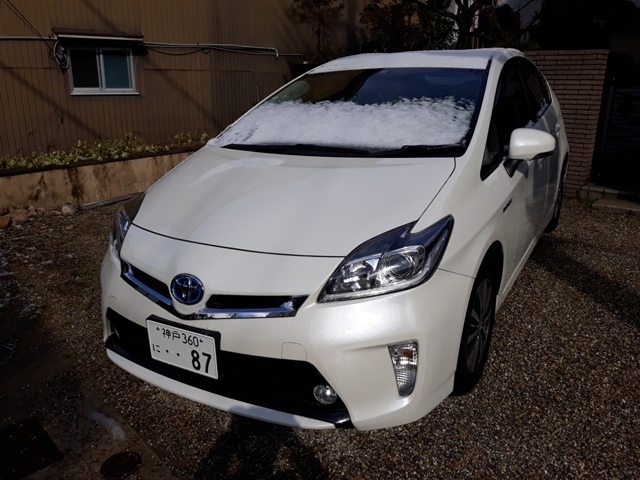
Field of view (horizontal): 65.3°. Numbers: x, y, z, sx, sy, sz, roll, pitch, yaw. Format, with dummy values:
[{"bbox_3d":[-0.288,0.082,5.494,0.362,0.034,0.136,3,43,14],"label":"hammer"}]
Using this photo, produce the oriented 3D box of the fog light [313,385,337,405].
[{"bbox_3d":[0.018,0.520,1.684,0.077,0.068,0.050,8,19,30],"label":"fog light"}]

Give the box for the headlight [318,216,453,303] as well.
[{"bbox_3d":[0.252,0.059,1.720,0.310,0.210,0.540,8,19,30],"label":"headlight"}]

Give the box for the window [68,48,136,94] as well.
[{"bbox_3d":[-3.539,-2.757,8.185,1.000,0.730,0.100,-9,18,-28],"label":"window"}]

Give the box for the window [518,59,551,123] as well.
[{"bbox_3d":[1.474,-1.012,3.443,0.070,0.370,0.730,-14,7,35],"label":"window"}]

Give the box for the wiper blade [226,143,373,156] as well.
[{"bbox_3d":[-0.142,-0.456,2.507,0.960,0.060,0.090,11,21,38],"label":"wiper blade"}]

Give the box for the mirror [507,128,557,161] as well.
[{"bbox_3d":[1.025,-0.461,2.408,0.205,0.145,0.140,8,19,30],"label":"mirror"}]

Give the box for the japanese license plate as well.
[{"bbox_3d":[-0.499,0.397,1.815,0.335,0.168,0.025,8,19,30],"label":"japanese license plate"}]

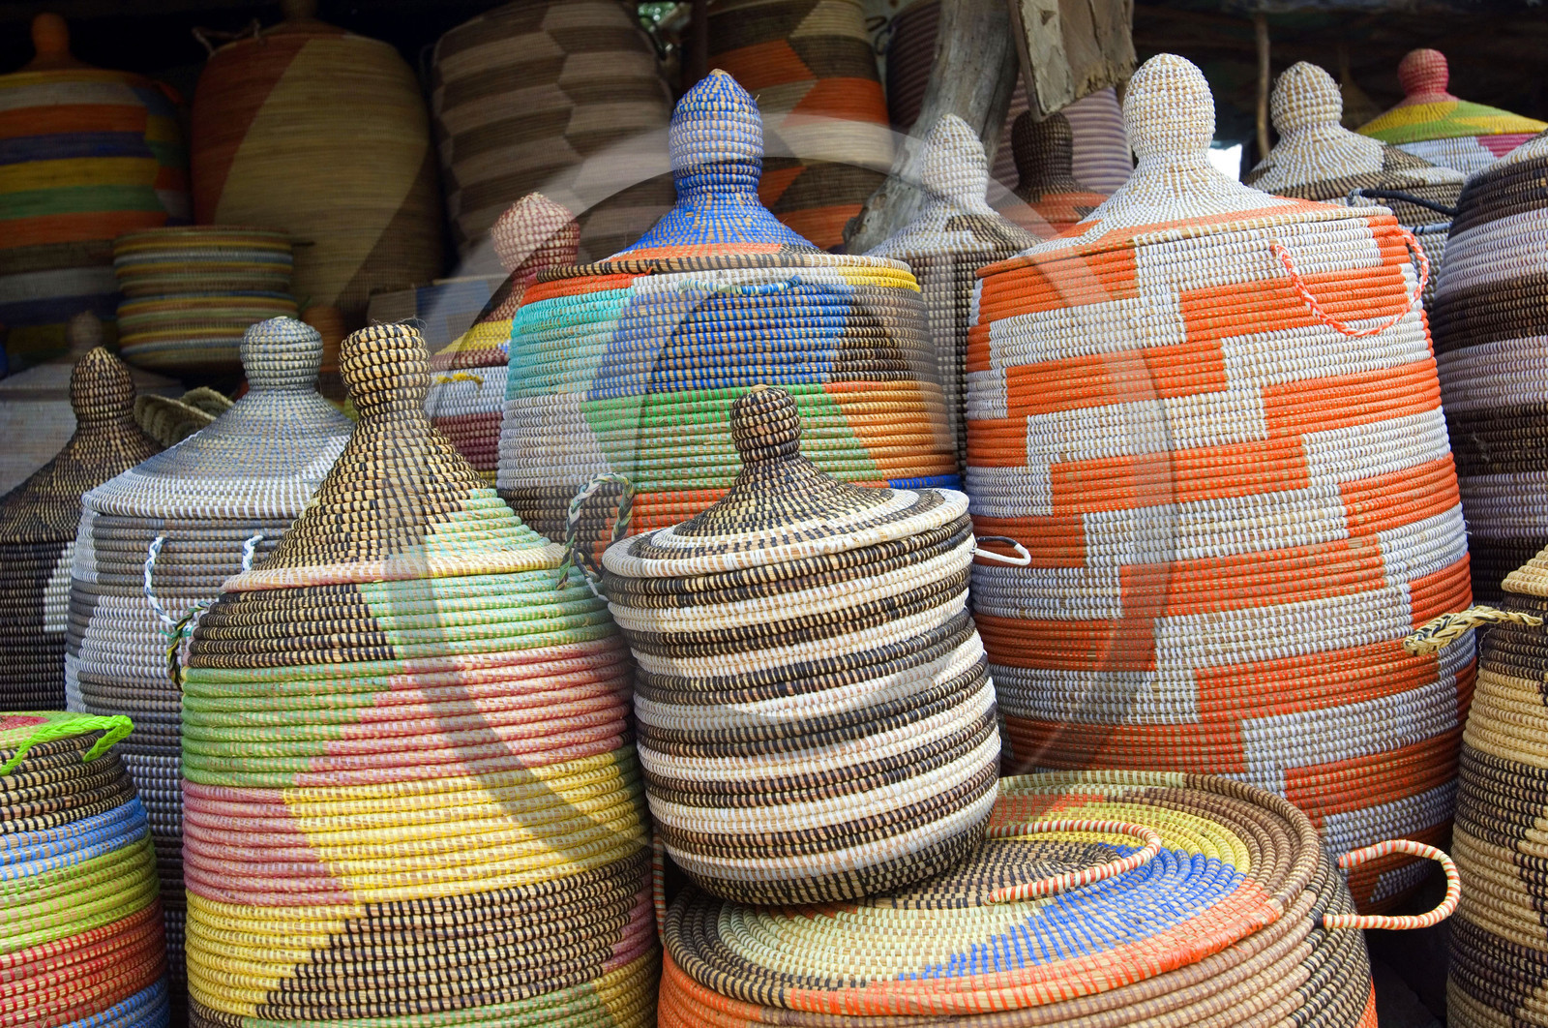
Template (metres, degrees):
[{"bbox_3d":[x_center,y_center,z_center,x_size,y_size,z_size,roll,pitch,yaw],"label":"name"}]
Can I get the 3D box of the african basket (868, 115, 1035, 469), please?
[{"bbox_3d":[0.230,-0.135,2.040,0.330,0.670,0.330,-2,7,0],"label":"african basket"}]

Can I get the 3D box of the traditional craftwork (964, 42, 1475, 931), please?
[{"bbox_3d":[0.443,-0.034,1.707,0.490,0.855,0.490,-7,6,0],"label":"traditional craftwork"}]

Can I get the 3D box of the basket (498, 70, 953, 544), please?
[{"bbox_3d":[-0.037,-0.018,1.573,0.435,0.770,0.435,-2,6,0],"label":"basket"}]

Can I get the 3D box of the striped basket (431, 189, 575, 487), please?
[{"bbox_3d":[-0.268,-0.050,2.020,0.350,0.640,0.350,-2,7,0],"label":"striped basket"}]

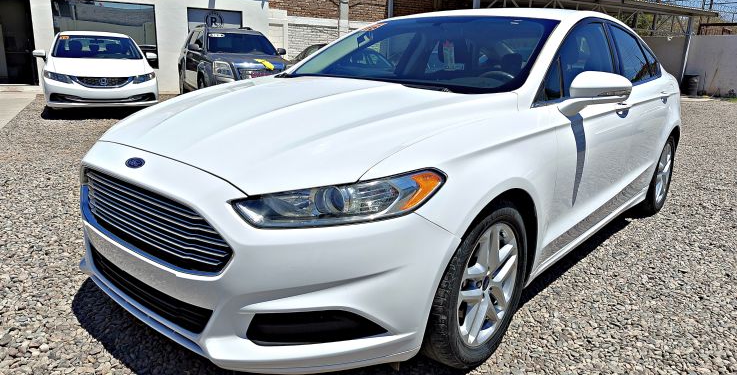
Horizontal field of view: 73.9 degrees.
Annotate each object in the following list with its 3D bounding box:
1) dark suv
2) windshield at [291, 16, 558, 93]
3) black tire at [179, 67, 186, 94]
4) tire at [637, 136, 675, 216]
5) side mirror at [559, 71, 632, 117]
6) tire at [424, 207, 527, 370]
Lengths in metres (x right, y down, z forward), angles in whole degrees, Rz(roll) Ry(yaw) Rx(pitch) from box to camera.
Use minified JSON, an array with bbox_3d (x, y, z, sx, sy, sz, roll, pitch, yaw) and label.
[{"bbox_3d":[-3.190,-2.842,11.378,1.900,1.710,4.700,-6,17,-29],"label":"dark suv"},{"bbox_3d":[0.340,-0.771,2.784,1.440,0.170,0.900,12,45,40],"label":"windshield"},{"bbox_3d":[-4.606,-2.647,12.322,0.235,0.720,0.720,-6,17,-29],"label":"black tire"},{"bbox_3d":[2.281,-0.131,3.974,0.235,0.655,0.655,12,18,40],"label":"tire"},{"bbox_3d":[1.007,-0.421,2.180,0.250,0.190,0.250,12,18,40],"label":"side mirror"},{"bbox_3d":[0.383,0.343,1.901,0.235,0.655,0.655,12,18,40],"label":"tire"}]

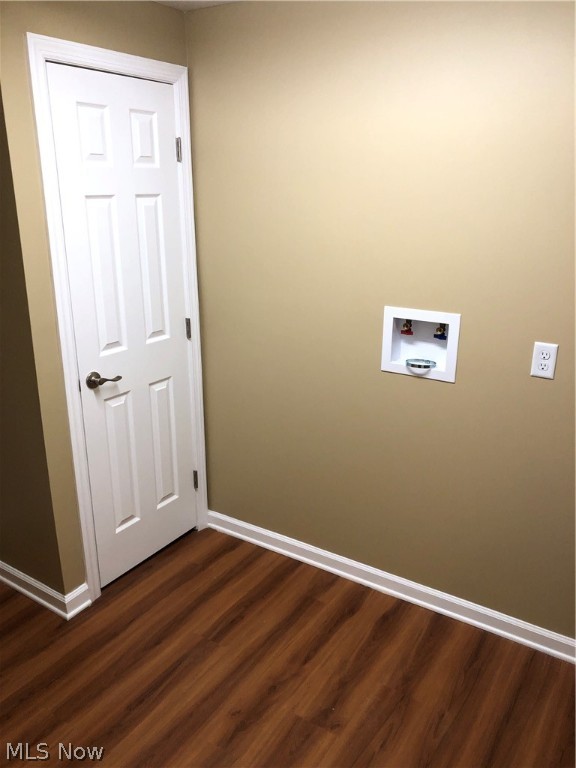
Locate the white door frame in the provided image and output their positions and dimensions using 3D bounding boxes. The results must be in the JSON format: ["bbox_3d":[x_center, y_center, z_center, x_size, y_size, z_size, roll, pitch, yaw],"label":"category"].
[{"bbox_3d":[-0.650,-0.200,2.579,0.090,2.103,0.728,11,20,32],"label":"white door frame"}]

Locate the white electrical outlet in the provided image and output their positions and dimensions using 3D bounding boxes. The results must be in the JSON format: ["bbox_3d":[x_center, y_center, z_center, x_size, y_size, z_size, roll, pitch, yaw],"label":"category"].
[{"bbox_3d":[0.848,-0.076,2.052,0.073,0.116,0.012,11,20,32],"label":"white electrical outlet"}]

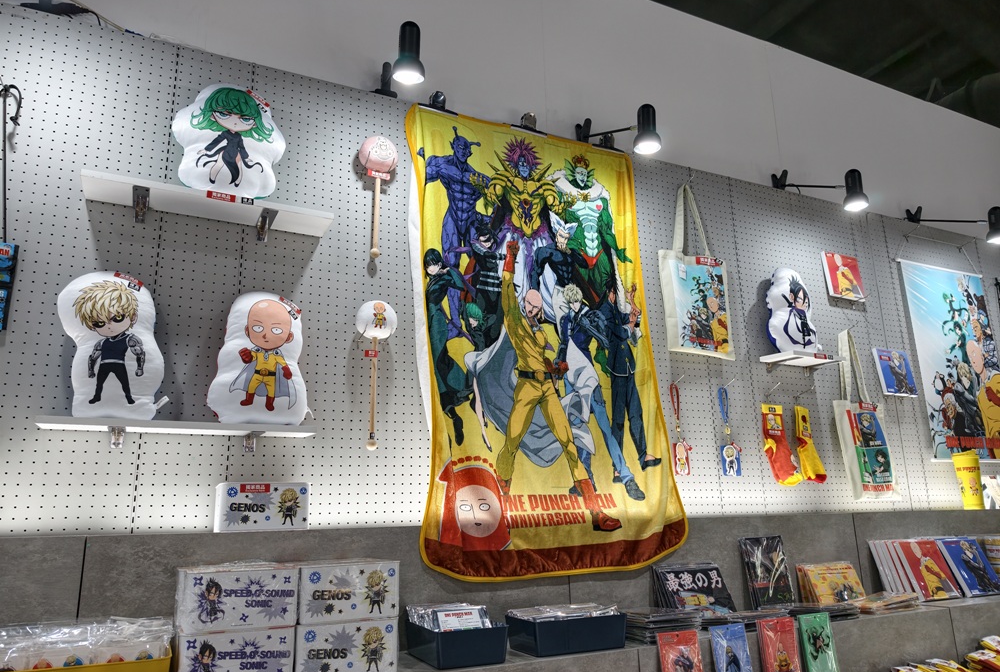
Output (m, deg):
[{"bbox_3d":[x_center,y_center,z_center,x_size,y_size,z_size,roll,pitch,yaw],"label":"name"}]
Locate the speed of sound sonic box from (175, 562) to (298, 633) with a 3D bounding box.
[{"bbox_3d":[-0.520,0.516,1.375,0.206,0.108,0.145,5,-15,-25],"label":"speed of sound sonic box"}]

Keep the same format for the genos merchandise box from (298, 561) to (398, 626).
[{"bbox_3d":[-0.333,0.536,1.462,0.203,0.108,0.145,5,-15,-25],"label":"genos merchandise box"}]

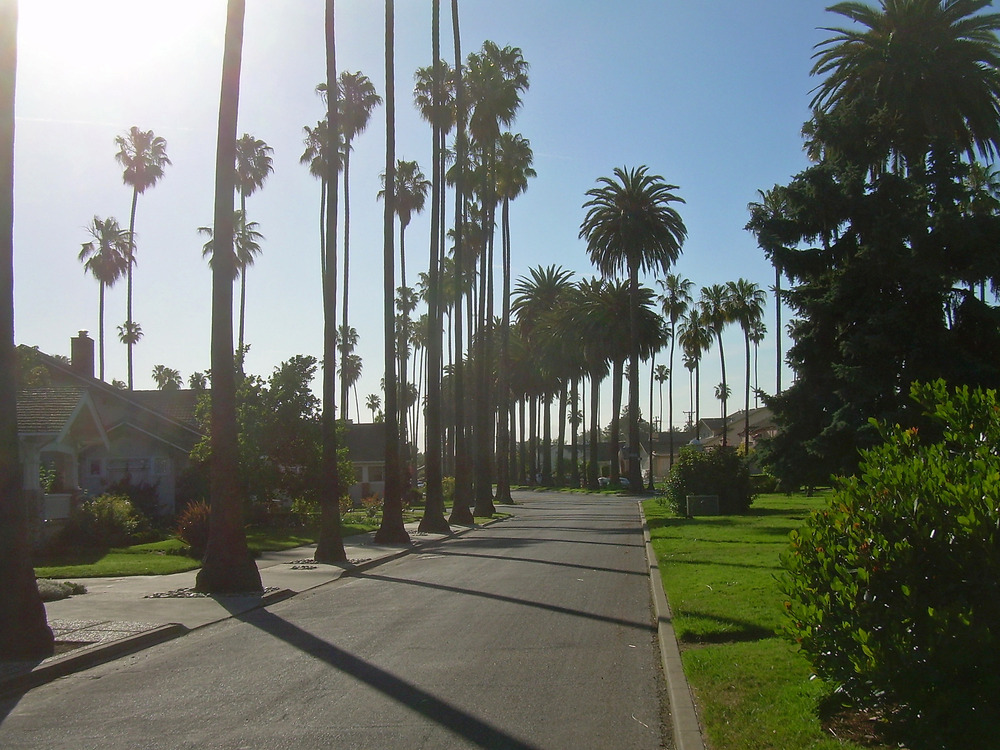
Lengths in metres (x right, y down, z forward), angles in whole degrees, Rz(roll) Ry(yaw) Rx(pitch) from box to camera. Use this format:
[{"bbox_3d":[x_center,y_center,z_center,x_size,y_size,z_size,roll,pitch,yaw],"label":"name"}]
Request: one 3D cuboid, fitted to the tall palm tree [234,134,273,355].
[{"bbox_3d":[-12.744,-3.038,55.479,2.310,18.770,2.310,0,-5,0],"label":"tall palm tree"}]

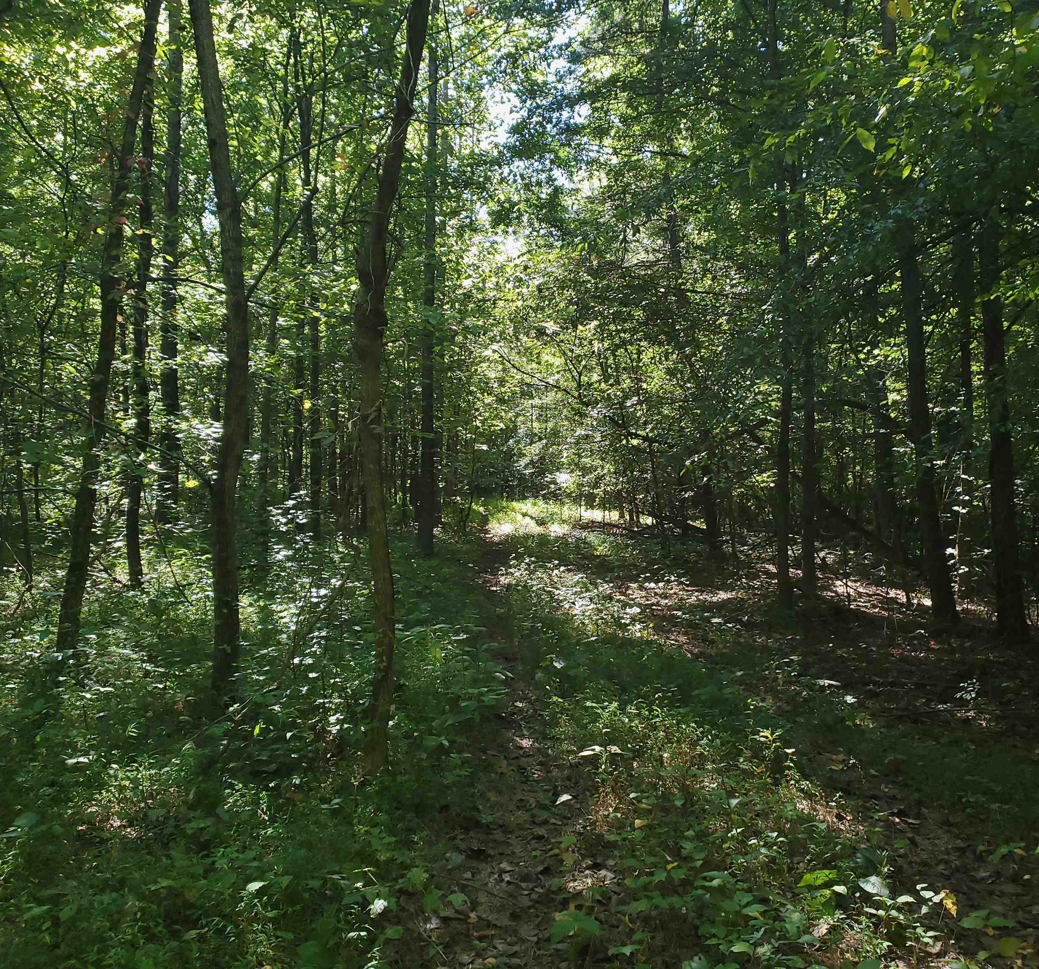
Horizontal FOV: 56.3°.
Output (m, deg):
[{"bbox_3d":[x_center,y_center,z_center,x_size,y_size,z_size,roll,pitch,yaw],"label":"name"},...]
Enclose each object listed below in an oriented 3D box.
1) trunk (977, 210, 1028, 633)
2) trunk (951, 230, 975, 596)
[{"bbox_3d":[5.177,-0.630,10.468,0.290,4.560,0.290,-2,-2,0],"label":"trunk"},{"bbox_3d":[6.804,-1.115,14.884,0.220,5.630,0.220,0,-2,0],"label":"trunk"}]

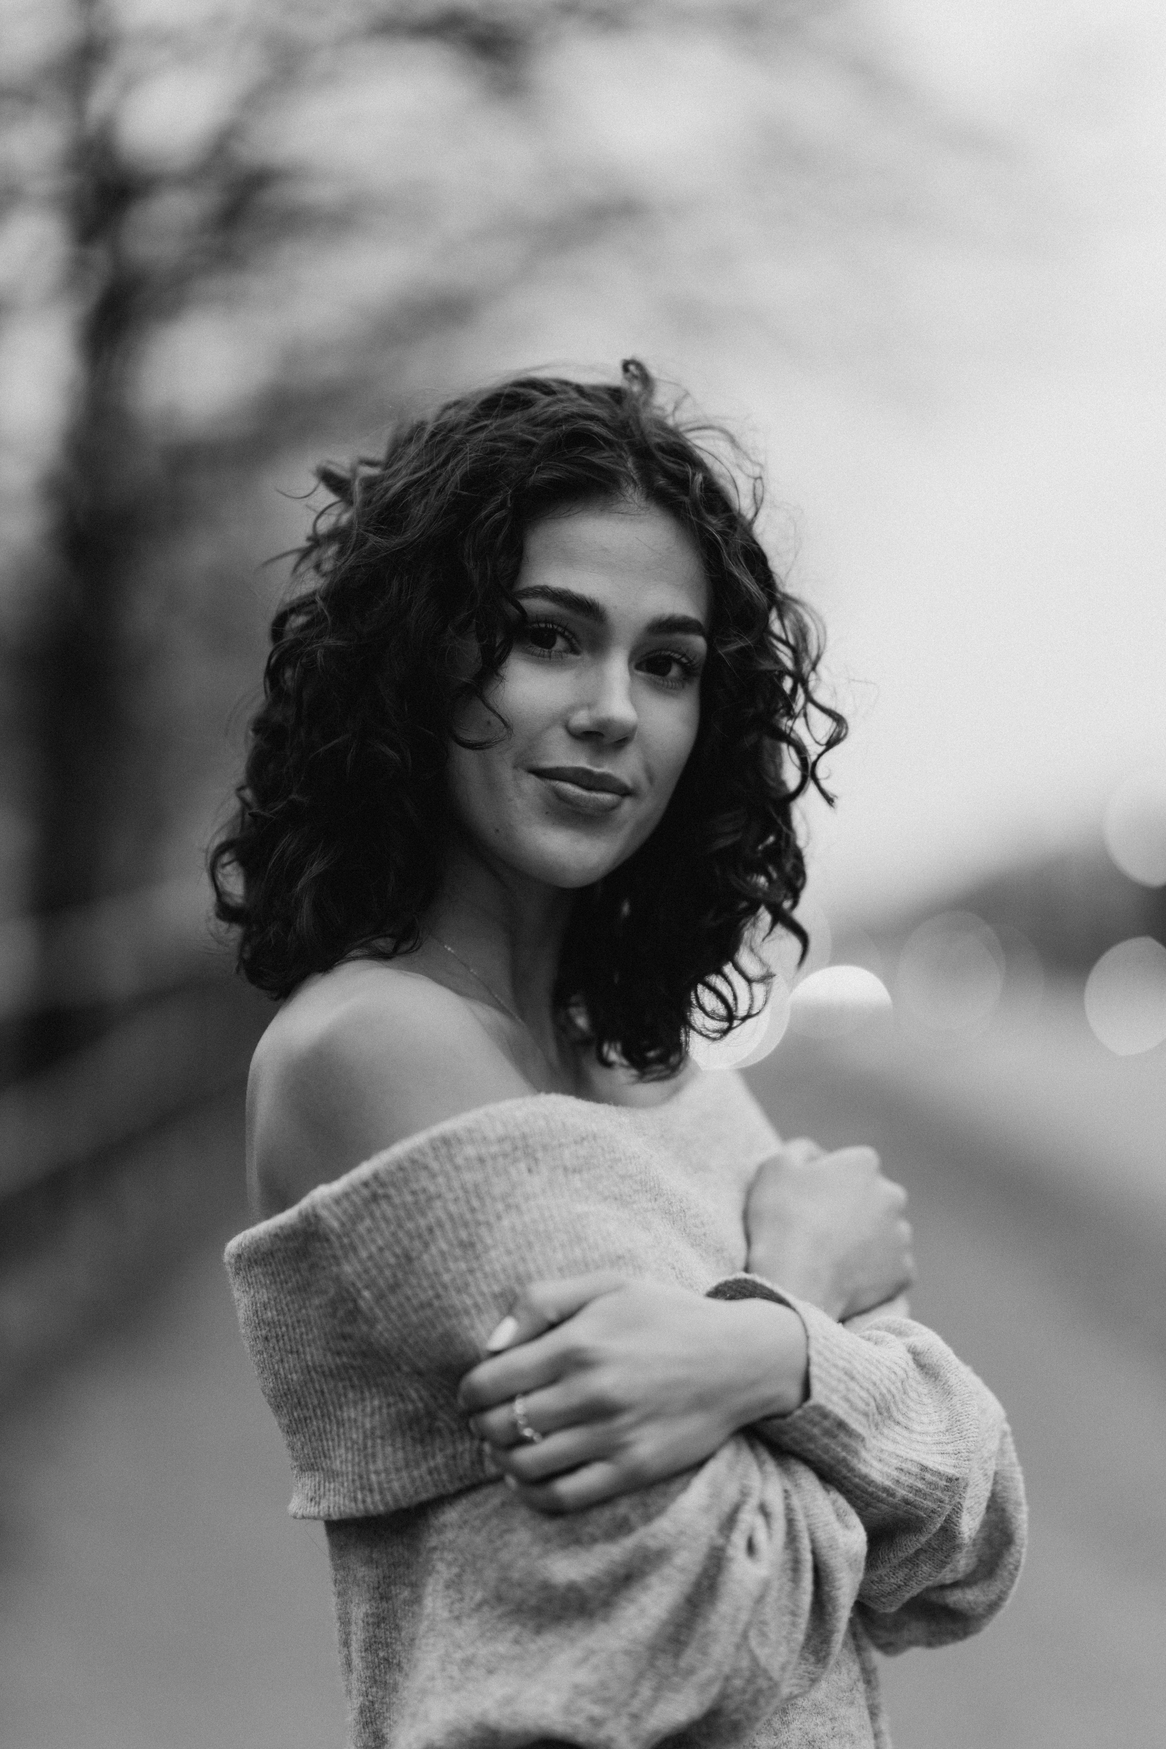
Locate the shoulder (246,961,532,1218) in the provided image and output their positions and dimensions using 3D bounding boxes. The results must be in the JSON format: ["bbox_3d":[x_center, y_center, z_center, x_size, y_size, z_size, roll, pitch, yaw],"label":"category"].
[{"bbox_3d":[-0.087,0.096,1.850,0.120,0.120,0.145,-1,-1,37],"label":"shoulder"}]

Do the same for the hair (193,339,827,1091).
[{"bbox_3d":[-0.025,-0.073,1.945,0.290,0.330,0.250,6,-1,-26],"label":"hair"}]

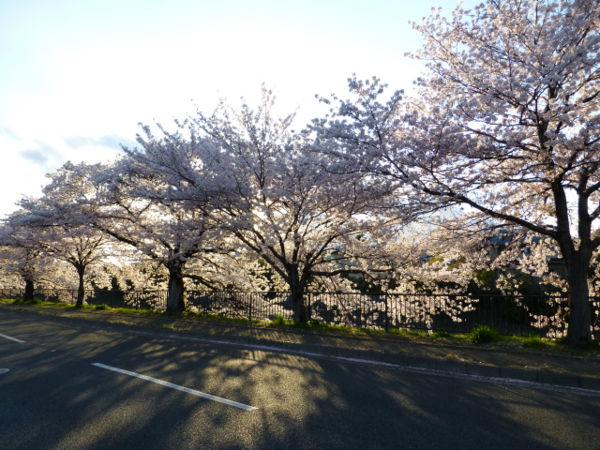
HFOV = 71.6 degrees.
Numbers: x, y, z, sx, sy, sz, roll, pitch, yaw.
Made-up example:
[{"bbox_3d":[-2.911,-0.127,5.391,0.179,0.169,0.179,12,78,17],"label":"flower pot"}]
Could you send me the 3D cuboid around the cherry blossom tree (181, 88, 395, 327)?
[{"bbox_3d":[-0.344,-0.804,15.099,7.600,8.630,7.200,0,-8,0],"label":"cherry blossom tree"}]

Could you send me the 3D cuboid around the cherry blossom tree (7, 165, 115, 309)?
[{"bbox_3d":[-14.887,0.484,25.981,6.400,9.050,6.400,0,-8,0],"label":"cherry blossom tree"}]

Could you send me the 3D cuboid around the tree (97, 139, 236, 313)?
[{"bbox_3d":[-6.335,-0.075,19.756,6.700,8.390,6.600,0,-8,0],"label":"tree"}]

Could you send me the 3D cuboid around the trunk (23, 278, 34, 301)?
[{"bbox_3d":[-20.323,4.825,31.140,0.700,1.630,0.700,0,-8,0],"label":"trunk"}]

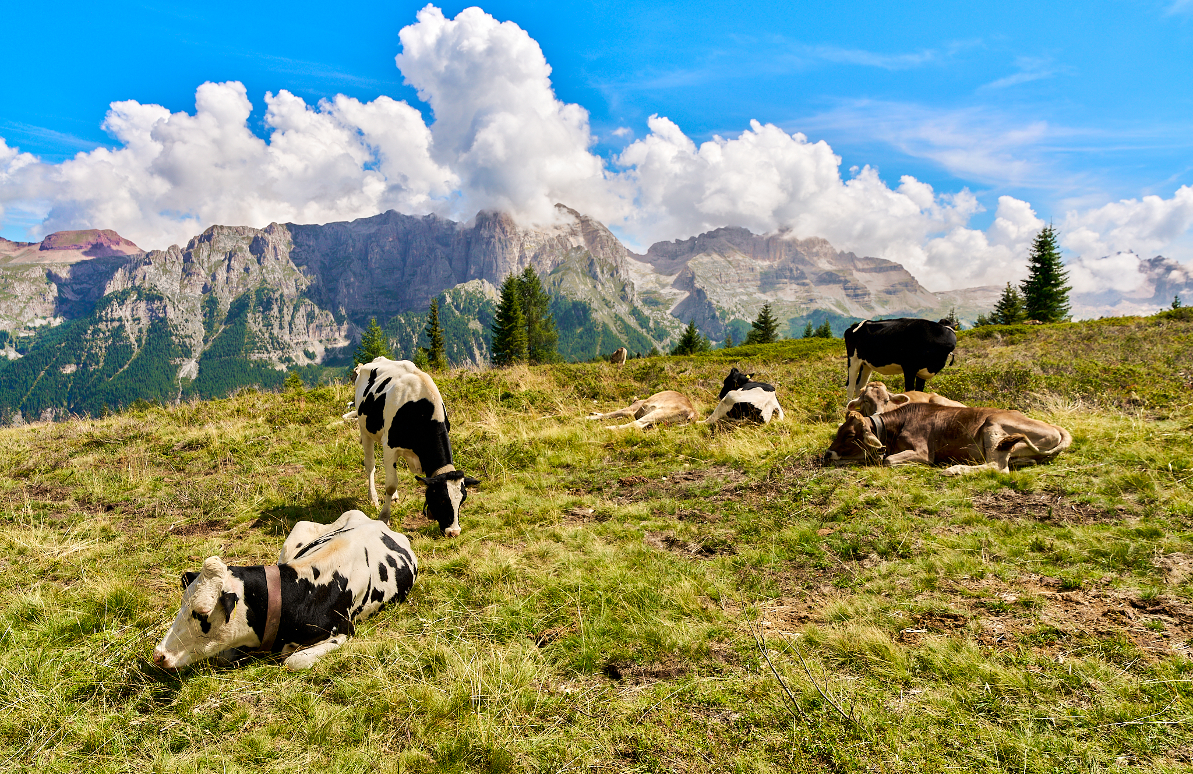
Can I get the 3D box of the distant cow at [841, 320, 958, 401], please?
[{"bbox_3d":[4.180,-0.250,10.900,1.780,1.380,0.680,0,4,-7],"label":"distant cow"}]

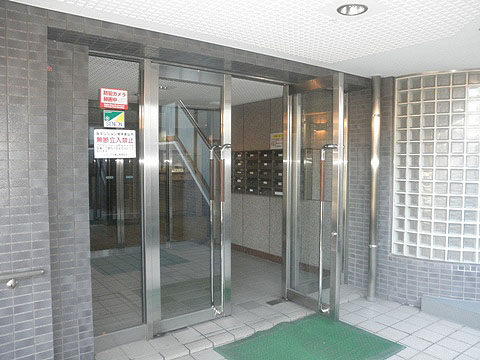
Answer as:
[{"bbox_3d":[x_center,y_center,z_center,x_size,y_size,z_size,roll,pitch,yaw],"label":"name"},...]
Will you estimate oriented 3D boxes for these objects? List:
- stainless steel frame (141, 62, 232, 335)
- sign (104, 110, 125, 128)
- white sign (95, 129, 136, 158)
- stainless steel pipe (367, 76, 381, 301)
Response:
[{"bbox_3d":[-0.414,0.153,3.141,0.808,2.079,0.090,-2,3,-37],"label":"stainless steel frame"},{"bbox_3d":[-0.889,-0.429,2.758,0.147,0.120,0.008,-2,3,-37],"label":"sign"},{"bbox_3d":[-0.884,-0.254,2.770,0.298,0.200,0.008,-2,3,-37],"label":"white sign"},{"bbox_3d":[1.353,0.099,3.911,0.082,2.246,0.082,-2,3,-37],"label":"stainless steel pipe"}]

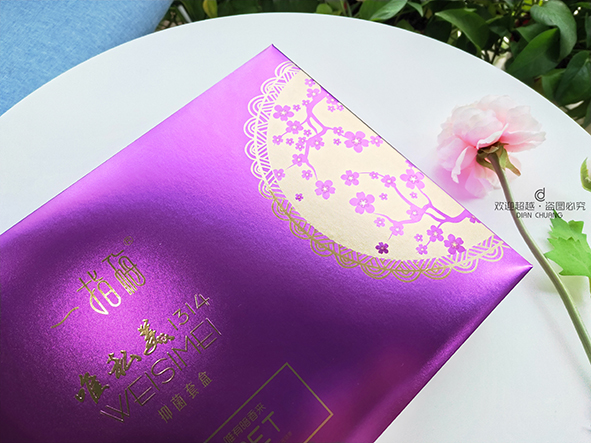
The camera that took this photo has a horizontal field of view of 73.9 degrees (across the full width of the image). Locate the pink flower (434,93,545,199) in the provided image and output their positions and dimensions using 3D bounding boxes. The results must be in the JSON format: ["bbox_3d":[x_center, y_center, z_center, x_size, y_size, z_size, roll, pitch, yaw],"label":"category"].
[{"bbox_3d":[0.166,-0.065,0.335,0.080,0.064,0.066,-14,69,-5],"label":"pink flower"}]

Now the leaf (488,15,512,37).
[{"bbox_3d":[0.338,-0.323,0.650,0.036,0.022,0.050,-32,81,4],"label":"leaf"}]

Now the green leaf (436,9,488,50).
[{"bbox_3d":[0.260,-0.298,0.610,0.088,0.030,0.050,39,91,10],"label":"green leaf"}]

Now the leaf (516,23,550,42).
[{"bbox_3d":[0.382,-0.302,0.630,0.056,0.022,0.040,32,90,10],"label":"leaf"}]

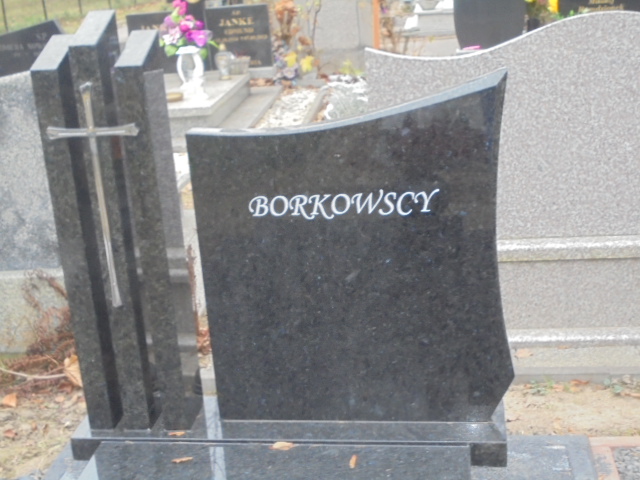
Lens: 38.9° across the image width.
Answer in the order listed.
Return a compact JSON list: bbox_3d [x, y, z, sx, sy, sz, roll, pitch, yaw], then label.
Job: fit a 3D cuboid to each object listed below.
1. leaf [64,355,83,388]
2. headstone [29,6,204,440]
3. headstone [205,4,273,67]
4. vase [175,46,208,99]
[{"bbox_3d":[-0.687,0.371,2.557,0.075,0.085,0.050,-1,18,9],"label":"leaf"},{"bbox_3d":[-0.459,-0.021,2.091,0.255,0.971,0.131,-1,18,9],"label":"headstone"},{"bbox_3d":[-0.680,-1.734,7.742,0.535,0.525,0.070,-2,18,6],"label":"headstone"},{"bbox_3d":[-0.932,-1.204,6.548,0.195,0.370,0.185,-1,18,9],"label":"vase"}]

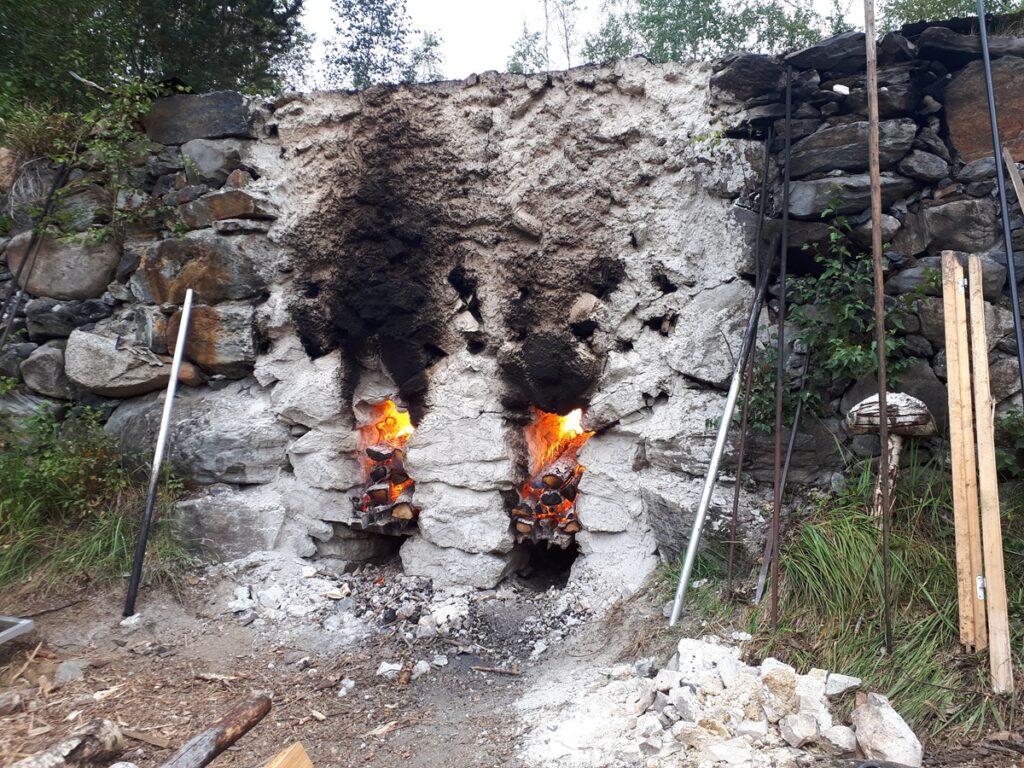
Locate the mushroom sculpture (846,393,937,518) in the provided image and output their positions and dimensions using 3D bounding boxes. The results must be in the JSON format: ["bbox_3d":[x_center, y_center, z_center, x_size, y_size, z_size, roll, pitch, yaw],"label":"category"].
[{"bbox_3d":[2.328,0.445,4.900,0.500,0.790,0.480,0,1,0],"label":"mushroom sculpture"}]

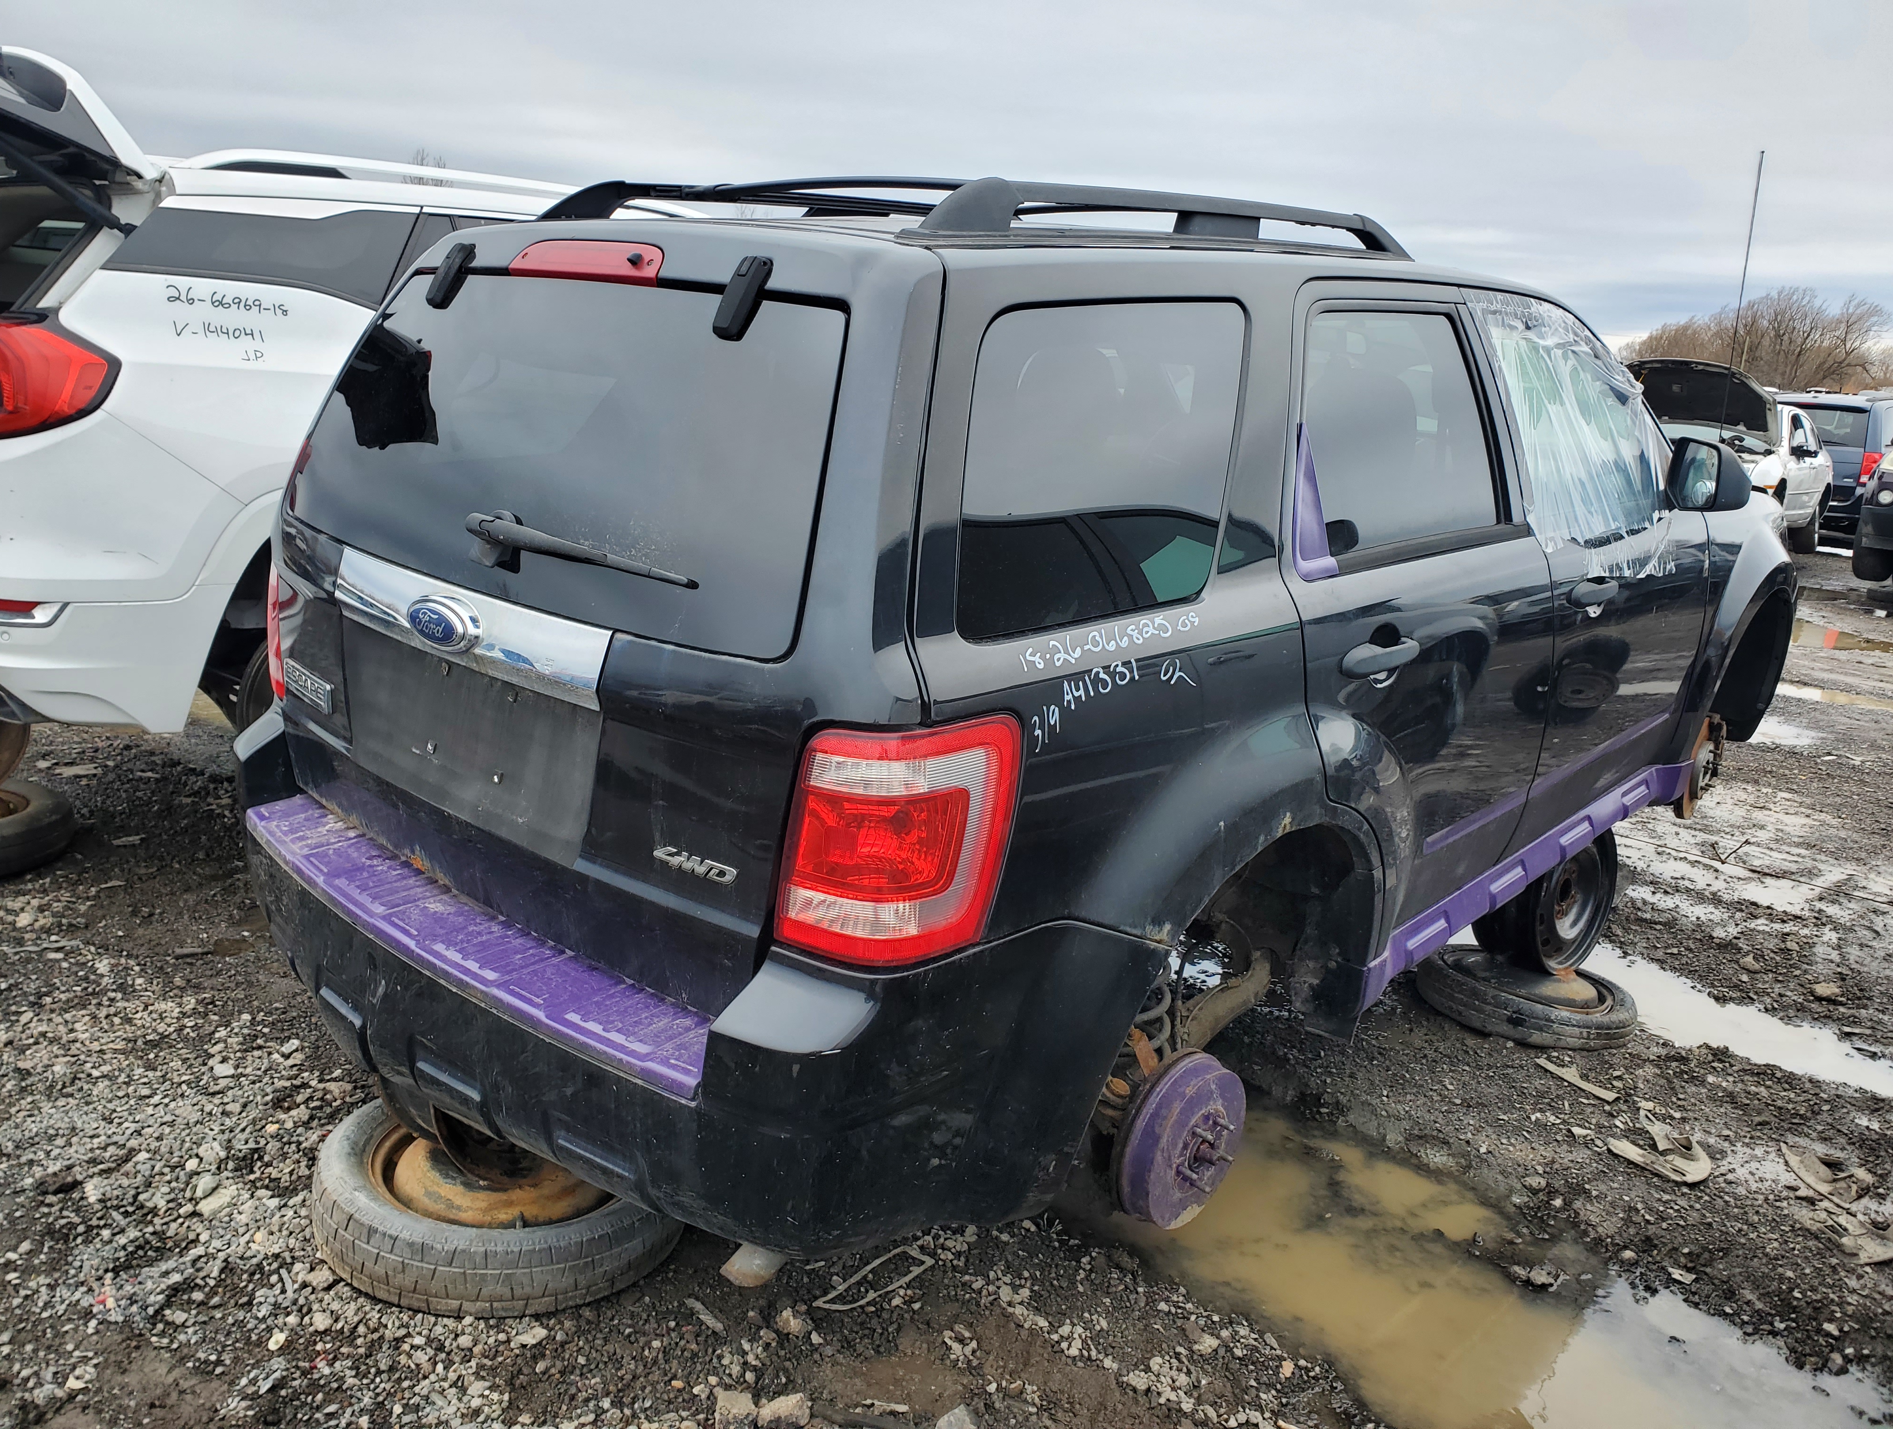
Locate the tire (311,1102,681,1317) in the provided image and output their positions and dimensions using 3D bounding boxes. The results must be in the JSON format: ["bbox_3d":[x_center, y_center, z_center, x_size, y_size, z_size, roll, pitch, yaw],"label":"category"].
[{"bbox_3d":[-0.779,0.835,2.533,0.630,0.142,0.630,8,10,0],"label":"tire"}]

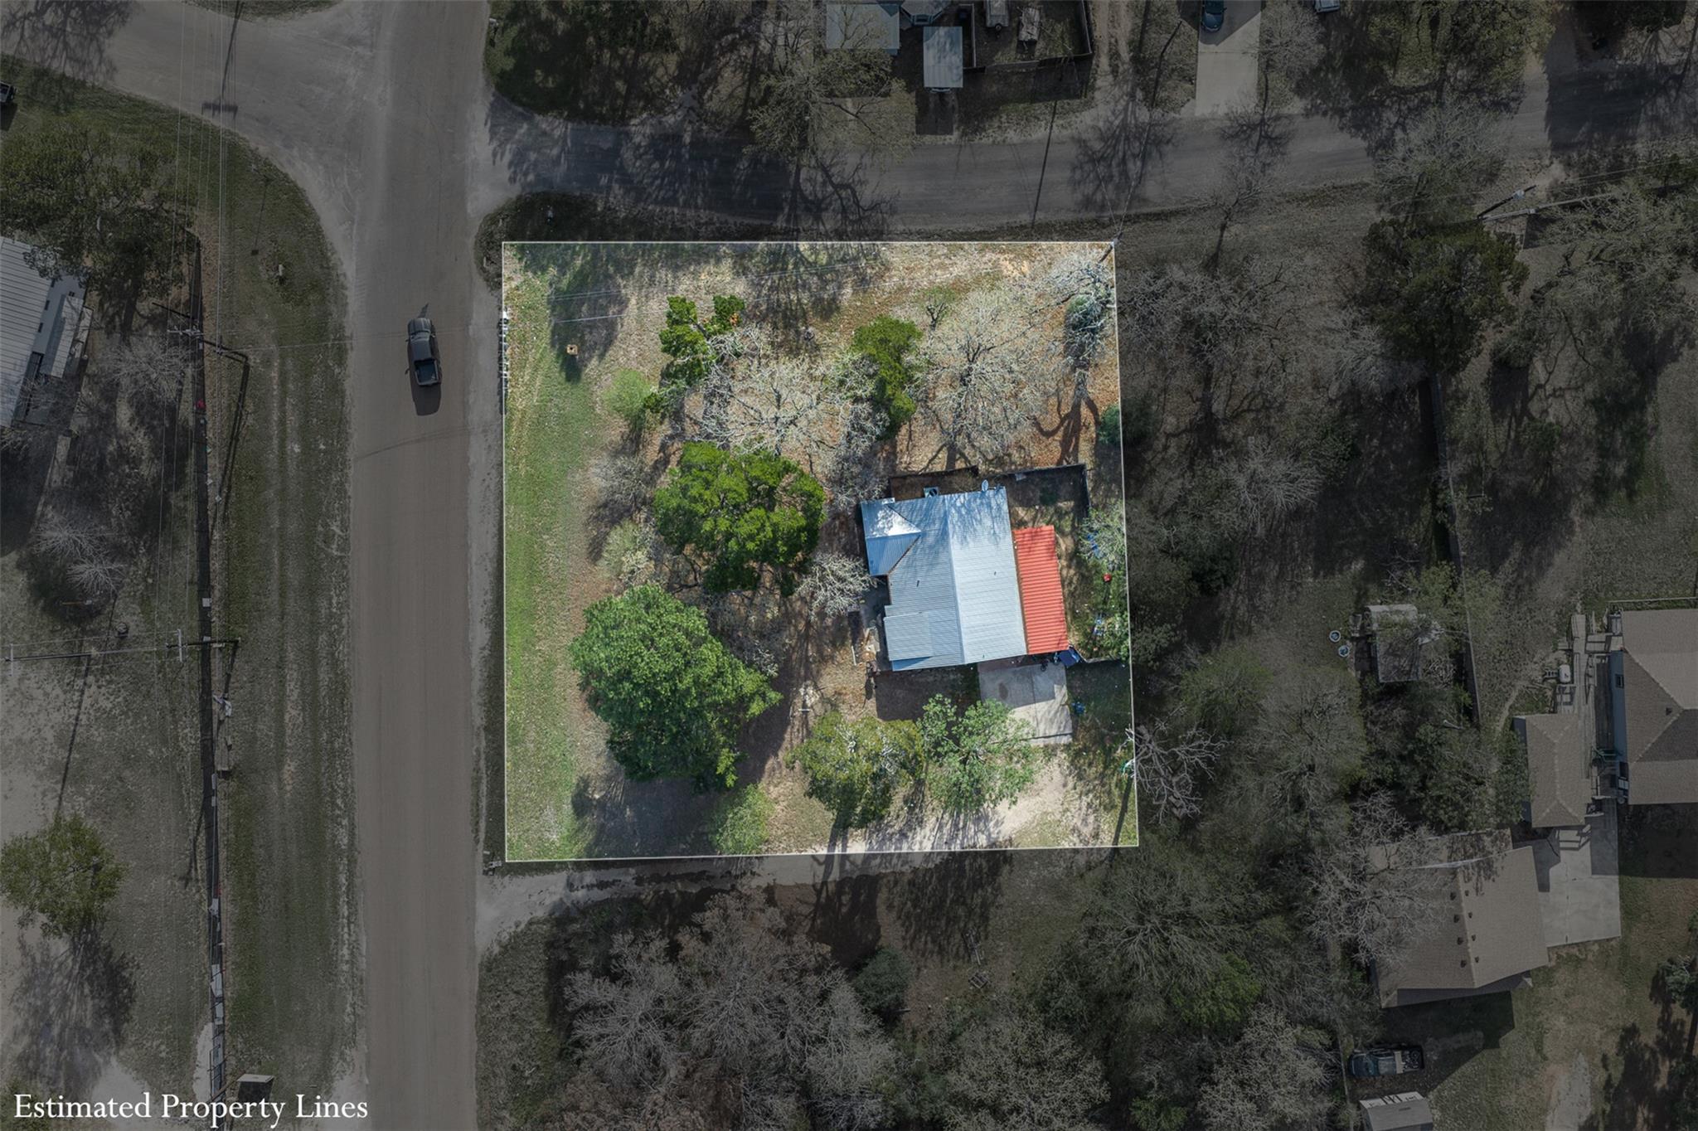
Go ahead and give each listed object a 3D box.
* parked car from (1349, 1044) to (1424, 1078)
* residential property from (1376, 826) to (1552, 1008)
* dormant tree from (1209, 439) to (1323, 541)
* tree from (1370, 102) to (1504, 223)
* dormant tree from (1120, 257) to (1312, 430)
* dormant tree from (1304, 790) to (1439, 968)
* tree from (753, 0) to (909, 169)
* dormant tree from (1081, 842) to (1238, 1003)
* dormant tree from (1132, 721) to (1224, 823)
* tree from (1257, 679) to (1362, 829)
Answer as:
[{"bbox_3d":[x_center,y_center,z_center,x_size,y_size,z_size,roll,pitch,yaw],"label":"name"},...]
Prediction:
[{"bbox_3d":[46.050,42.600,113.100,5.850,1.850,2.000,-7,90,0],"label":"parked car"},{"bbox_3d":[51.200,29.500,111.500,13.900,5.000,13.600,-7,90,0],"label":"residential property"},{"bbox_3d":[34.560,-6.480,110.000,9.050,8.000,8.200,0,90,0],"label":"dormant tree"},{"bbox_3d":[48.080,-32.930,108.500,10.470,11.000,9.320,0,90,0],"label":"tree"},{"bbox_3d":[29.810,-18.040,108.250,15.140,11.500,13.580,0,90,0],"label":"dormant tree"},{"bbox_3d":[42.640,25.610,108.750,10.600,10.500,14.070,0,90,0],"label":"dormant tree"},{"bbox_3d":[-1.510,-38.980,108.500,13.090,11.000,13.300,0,90,0],"label":"tree"},{"bbox_3d":[25.500,28.940,109.000,12.530,10.000,12.640,0,90,0],"label":"dormant tree"},{"bbox_3d":[26.860,16.830,109.000,7.790,10.000,8.320,0,90,0],"label":"dormant tree"},{"bbox_3d":[37.820,15.190,109.250,8.660,9.500,11.830,0,90,0],"label":"tree"}]

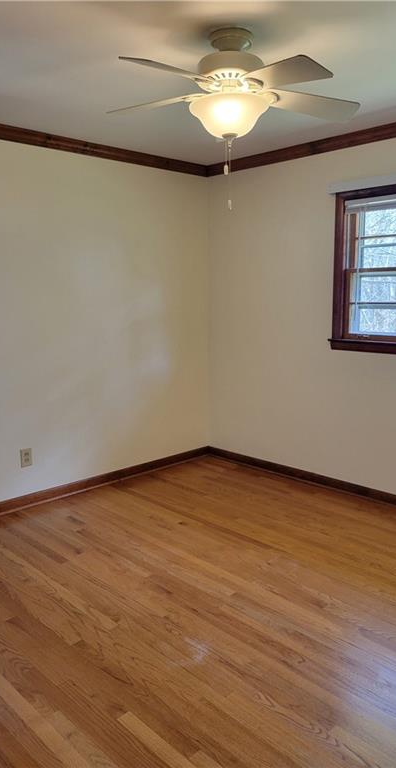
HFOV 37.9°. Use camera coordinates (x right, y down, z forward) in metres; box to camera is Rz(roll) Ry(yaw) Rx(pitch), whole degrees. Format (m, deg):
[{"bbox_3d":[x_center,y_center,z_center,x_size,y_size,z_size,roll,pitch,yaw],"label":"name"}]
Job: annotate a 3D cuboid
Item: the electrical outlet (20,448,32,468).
[{"bbox_3d":[-1.151,0.493,3.879,0.075,0.120,0.010,-9,12,-43],"label":"electrical outlet"}]

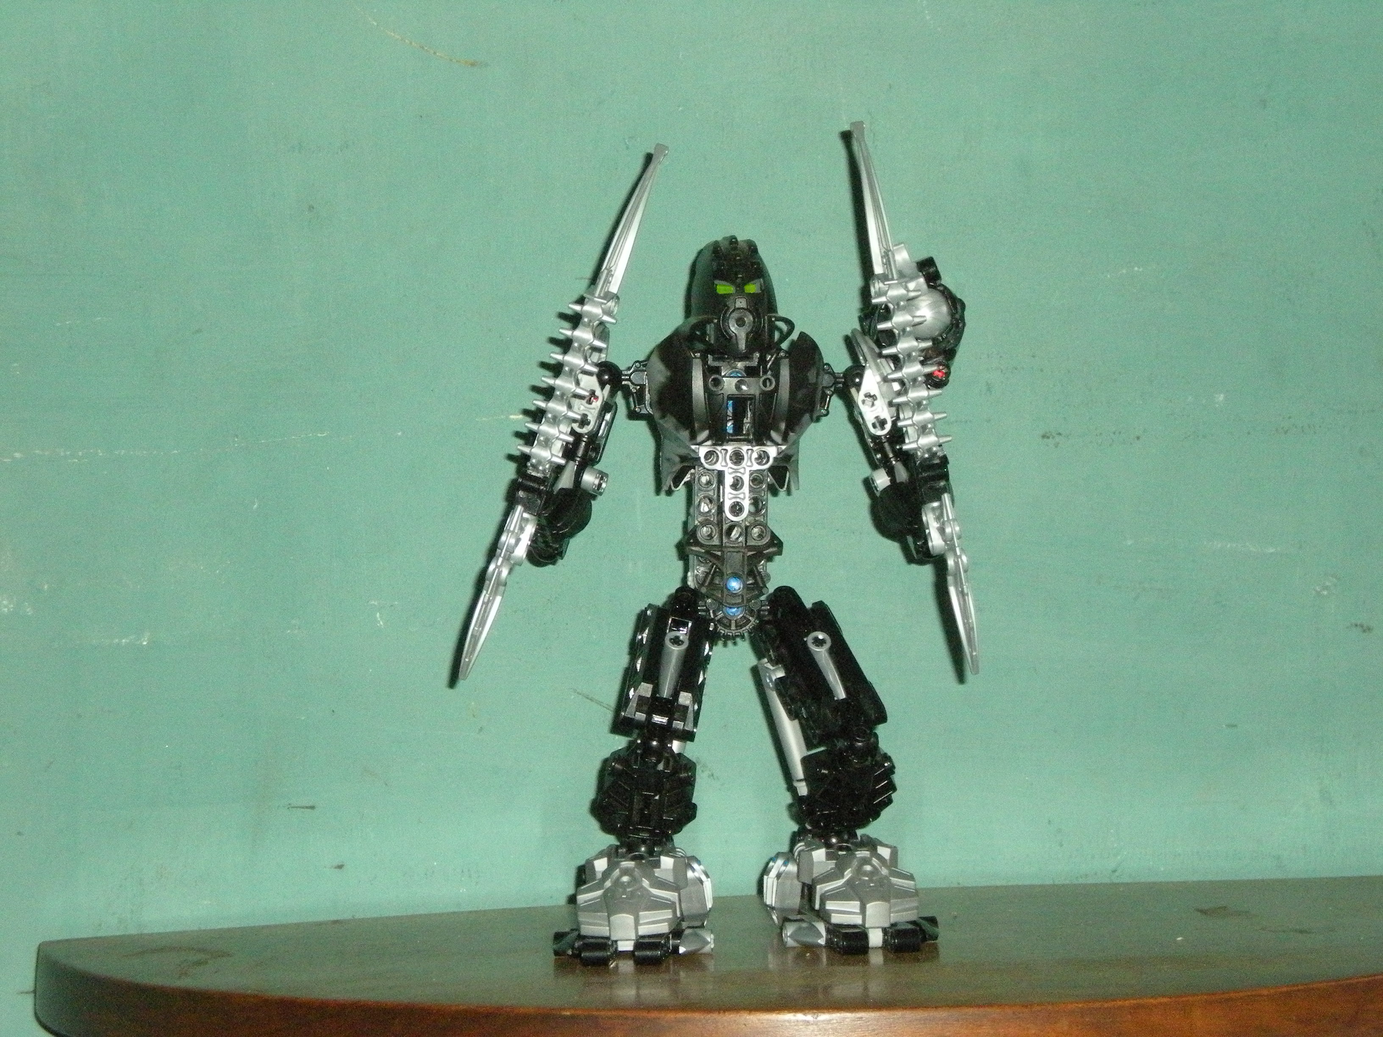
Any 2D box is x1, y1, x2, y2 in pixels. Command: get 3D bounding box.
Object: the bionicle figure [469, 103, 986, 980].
[{"bbox_3d":[0.007,0.007,1.432,0.163,0.256,0.092,-3,2,-5],"label":"bionicle figure"}]

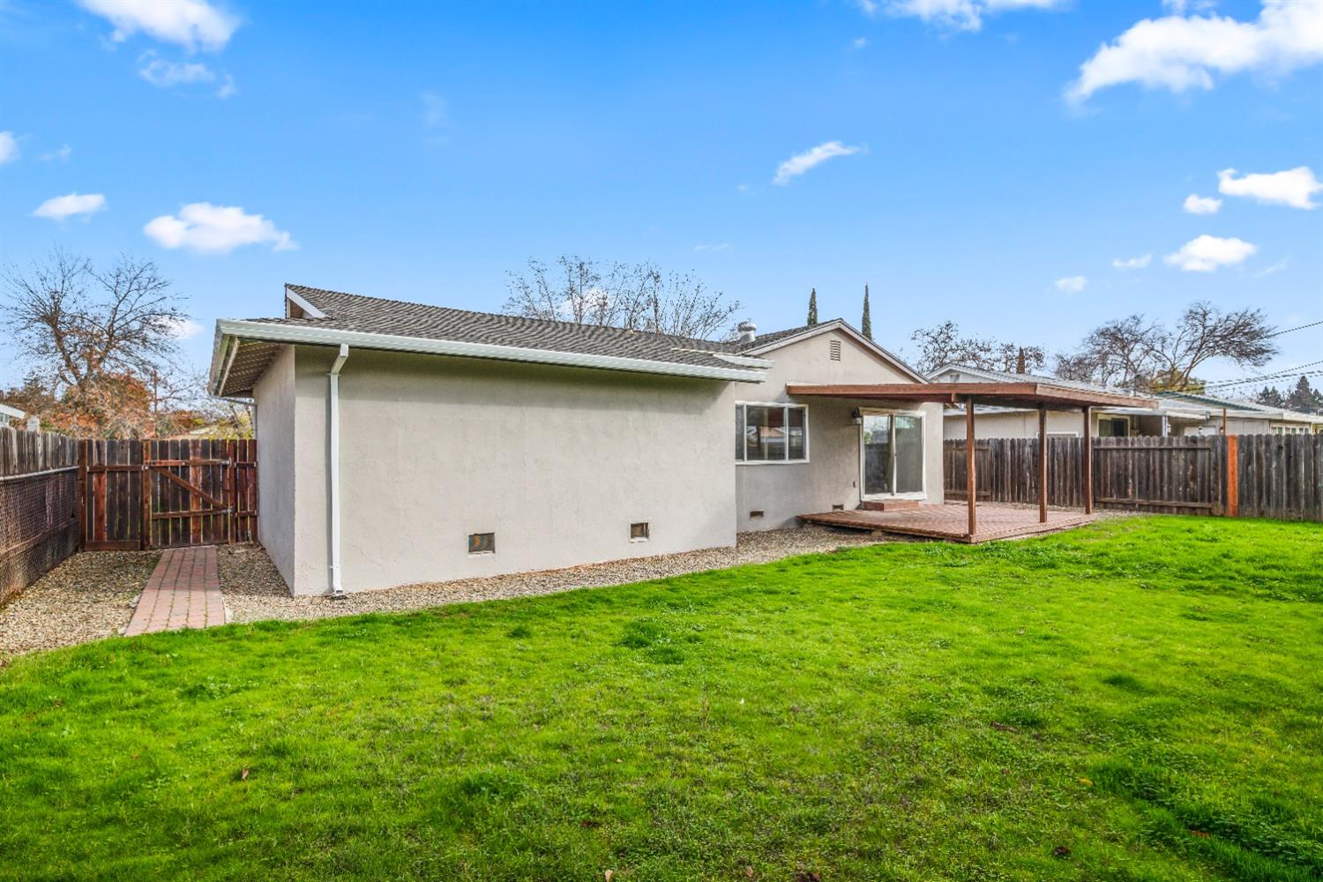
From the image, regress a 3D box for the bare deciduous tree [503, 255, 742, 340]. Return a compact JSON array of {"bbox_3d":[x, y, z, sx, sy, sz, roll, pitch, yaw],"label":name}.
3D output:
[{"bbox_3d":[-1.650,-2.903,26.022,9.600,9.686,8.600,0,0,-4],"label":"bare deciduous tree"}]

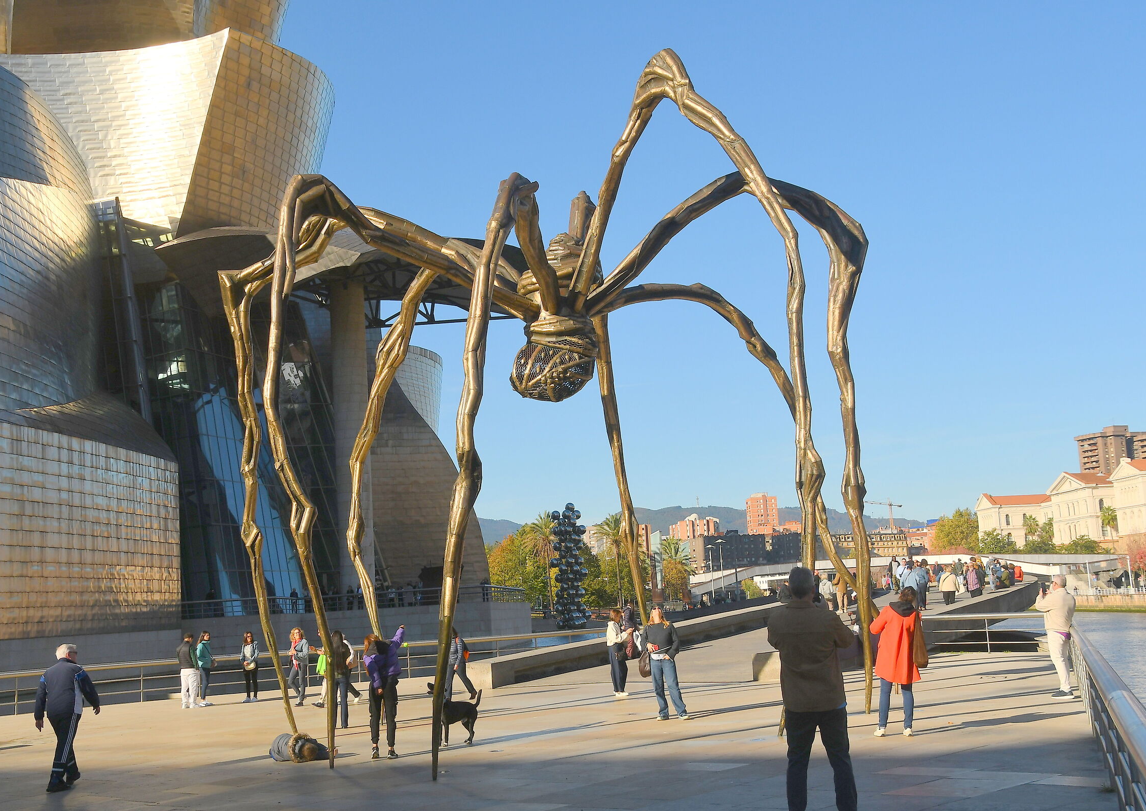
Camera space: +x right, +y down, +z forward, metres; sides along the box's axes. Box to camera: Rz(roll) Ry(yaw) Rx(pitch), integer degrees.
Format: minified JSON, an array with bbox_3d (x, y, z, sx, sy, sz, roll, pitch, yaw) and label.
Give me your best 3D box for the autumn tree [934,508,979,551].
[{"bbox_3d":[112.523,37.924,383.836,13.300,15.500,12.500,-4,-9,-1],"label":"autumn tree"}]

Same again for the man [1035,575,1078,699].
[{"bbox_3d":[7.108,3.418,19.436,0.500,1.740,0.540,-8,-10,26],"label":"man"}]

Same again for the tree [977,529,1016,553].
[{"bbox_3d":[107.899,35.856,334.362,10.000,8.500,9.500,-4,-9,-1],"label":"tree"}]

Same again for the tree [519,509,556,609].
[{"bbox_3d":[-3.535,19.890,167.039,5.300,12.800,5.300,-4,-9,-1],"label":"tree"}]

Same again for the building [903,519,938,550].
[{"bbox_3d":[172.560,68.586,648.198,20.000,24.000,16.000,-6,-9,16],"label":"building"}]

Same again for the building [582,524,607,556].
[{"bbox_3d":[12.311,74.151,678.123,14.000,25.000,13.000,-5,-9,11],"label":"building"}]

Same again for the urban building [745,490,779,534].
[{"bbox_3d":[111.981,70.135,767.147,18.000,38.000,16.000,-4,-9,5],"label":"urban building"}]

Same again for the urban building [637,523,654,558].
[{"bbox_3d":[35.273,71.449,648.048,11.000,26.000,12.000,-4,-9,5],"label":"urban building"}]

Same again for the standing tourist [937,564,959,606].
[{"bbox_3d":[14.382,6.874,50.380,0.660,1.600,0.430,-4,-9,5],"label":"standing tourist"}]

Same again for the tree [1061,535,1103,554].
[{"bbox_3d":[106.409,30.389,274.512,8.800,6.500,8.000,-4,-9,-1],"label":"tree"}]

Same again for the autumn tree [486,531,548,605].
[{"bbox_3d":[-7.317,22.177,177.234,9.000,10.200,8.500,-4,-9,-1],"label":"autumn tree"}]

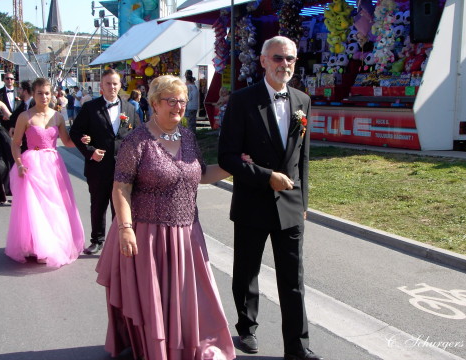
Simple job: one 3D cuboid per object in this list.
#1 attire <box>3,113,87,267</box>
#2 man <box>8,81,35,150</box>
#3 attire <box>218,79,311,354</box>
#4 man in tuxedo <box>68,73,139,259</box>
[{"bbox_3d":[-1.752,0.051,6.333,0.700,1.335,0.660,-3,8,-24],"label":"attire"},{"bbox_3d":[-2.891,-0.542,9.606,0.580,1.712,0.400,-3,8,-22],"label":"man"},{"bbox_3d":[0.185,0.193,3.923,0.560,1.541,0.420,-4,8,-30],"label":"attire"},{"bbox_3d":[-1.225,-0.177,6.477,0.620,1.751,0.420,-3,8,-25],"label":"man in tuxedo"}]

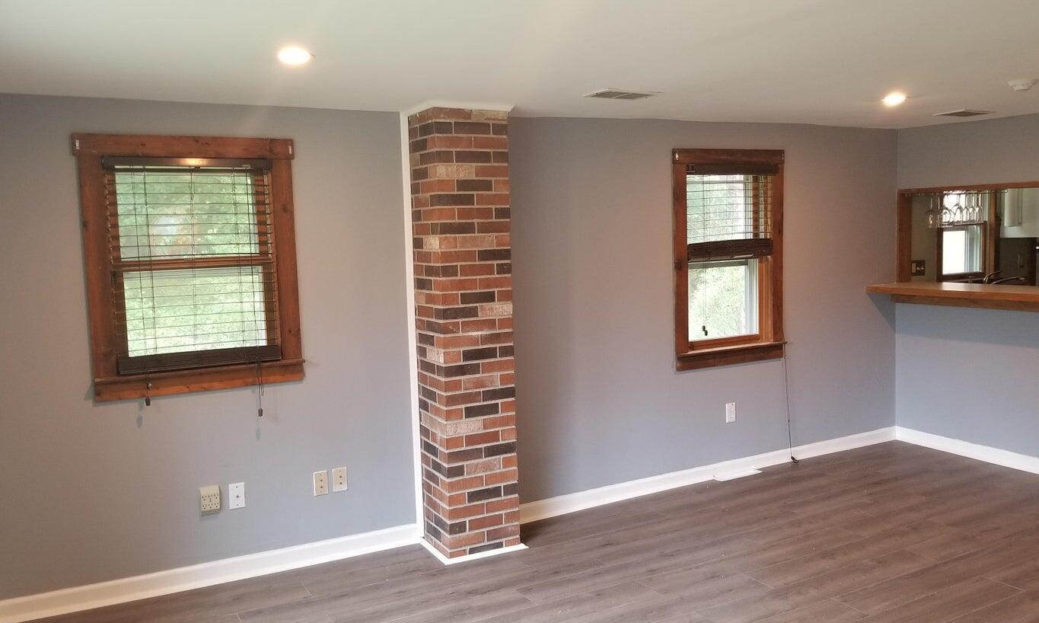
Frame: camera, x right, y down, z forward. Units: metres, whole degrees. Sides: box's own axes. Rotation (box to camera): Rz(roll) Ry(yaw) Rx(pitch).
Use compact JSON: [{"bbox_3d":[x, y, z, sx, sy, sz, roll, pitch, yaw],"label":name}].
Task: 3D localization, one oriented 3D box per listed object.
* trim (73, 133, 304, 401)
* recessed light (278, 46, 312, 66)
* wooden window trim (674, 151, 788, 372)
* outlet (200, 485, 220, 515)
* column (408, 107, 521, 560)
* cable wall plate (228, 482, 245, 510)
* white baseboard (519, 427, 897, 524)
[{"bbox_3d":[-1.450,-0.208,3.516,0.900,1.130,0.060,-4,6,-27],"label":"trim"},{"bbox_3d":[-0.776,-0.886,2.693,0.130,0.030,0.130,-4,6,-27],"label":"recessed light"},{"bbox_3d":[1.317,-0.341,4.973,0.910,1.345,0.120,-4,6,-27],"label":"wooden window trim"},{"bbox_3d":[-1.424,0.869,3.598,0.078,0.124,0.032,-4,6,-27],"label":"outlet"},{"bbox_3d":[-0.278,0.108,3.953,0.392,2.173,0.351,-4,6,-27],"label":"column"},{"bbox_3d":[-1.324,0.865,3.663,0.070,0.115,0.008,-4,6,-27],"label":"cable wall plate"},{"bbox_3d":[1.323,1.022,5.036,3.319,0.108,0.016,-4,6,-27],"label":"white baseboard"}]

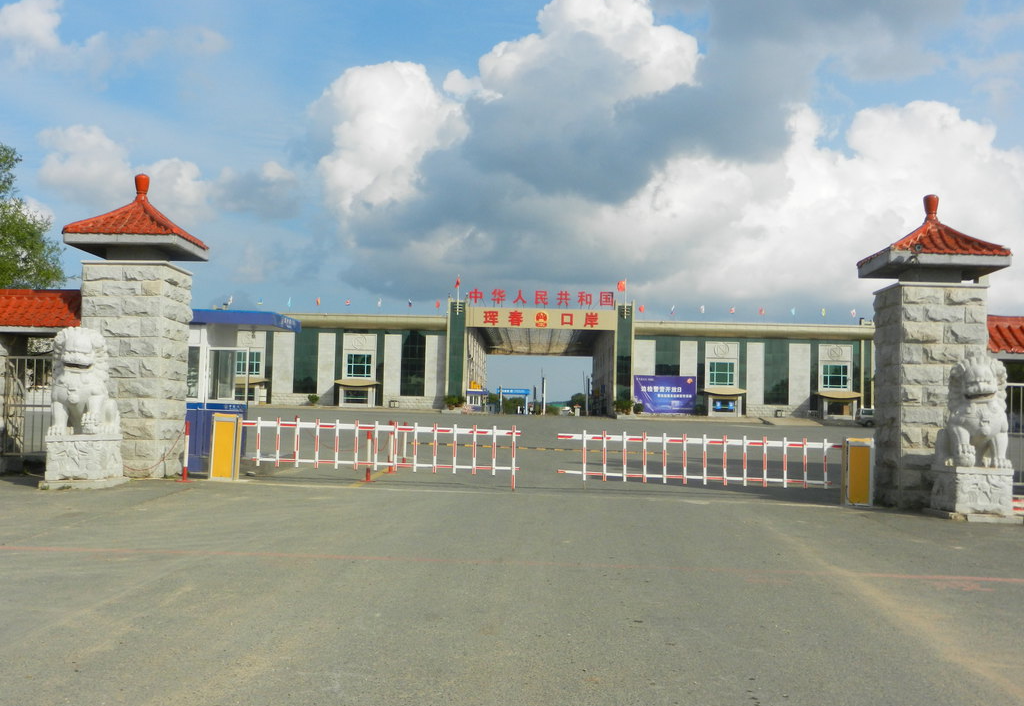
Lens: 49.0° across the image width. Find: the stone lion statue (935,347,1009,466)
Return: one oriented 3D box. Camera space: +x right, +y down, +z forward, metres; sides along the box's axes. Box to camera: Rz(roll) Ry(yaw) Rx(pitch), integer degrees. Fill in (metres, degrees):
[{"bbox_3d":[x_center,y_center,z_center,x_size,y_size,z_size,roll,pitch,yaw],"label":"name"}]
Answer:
[{"bbox_3d":[6.594,0.786,16.117,0.767,1.701,0.949,1,-3,2],"label":"stone lion statue"}]

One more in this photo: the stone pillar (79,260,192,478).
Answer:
[{"bbox_3d":[-6.218,0.290,18.512,1.357,3.414,1.336,1,-3,2],"label":"stone pillar"}]

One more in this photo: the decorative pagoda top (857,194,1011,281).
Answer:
[{"bbox_3d":[6.628,-1.768,17.793,1.785,1.524,1.775,1,-3,2],"label":"decorative pagoda top"}]

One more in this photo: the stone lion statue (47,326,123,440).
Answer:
[{"bbox_3d":[-6.329,0.422,16.850,0.780,1.592,0.949,1,-3,2],"label":"stone lion statue"}]

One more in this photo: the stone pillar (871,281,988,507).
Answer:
[{"bbox_3d":[6.562,0.696,17.664,1.357,3.414,1.336,1,-3,2],"label":"stone pillar"}]

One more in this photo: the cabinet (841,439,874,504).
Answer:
[{"bbox_3d":[5.299,1.825,17.225,0.375,1.005,0.337,1,-3,2],"label":"cabinet"}]

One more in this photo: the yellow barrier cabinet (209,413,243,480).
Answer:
[{"bbox_3d":[-4.531,1.510,17.863,0.380,1.016,0.337,1,-3,2],"label":"yellow barrier cabinet"}]

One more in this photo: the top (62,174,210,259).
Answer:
[{"bbox_3d":[-6.152,-2.175,18.641,1.785,1.524,1.775,1,-3,2],"label":"top"}]

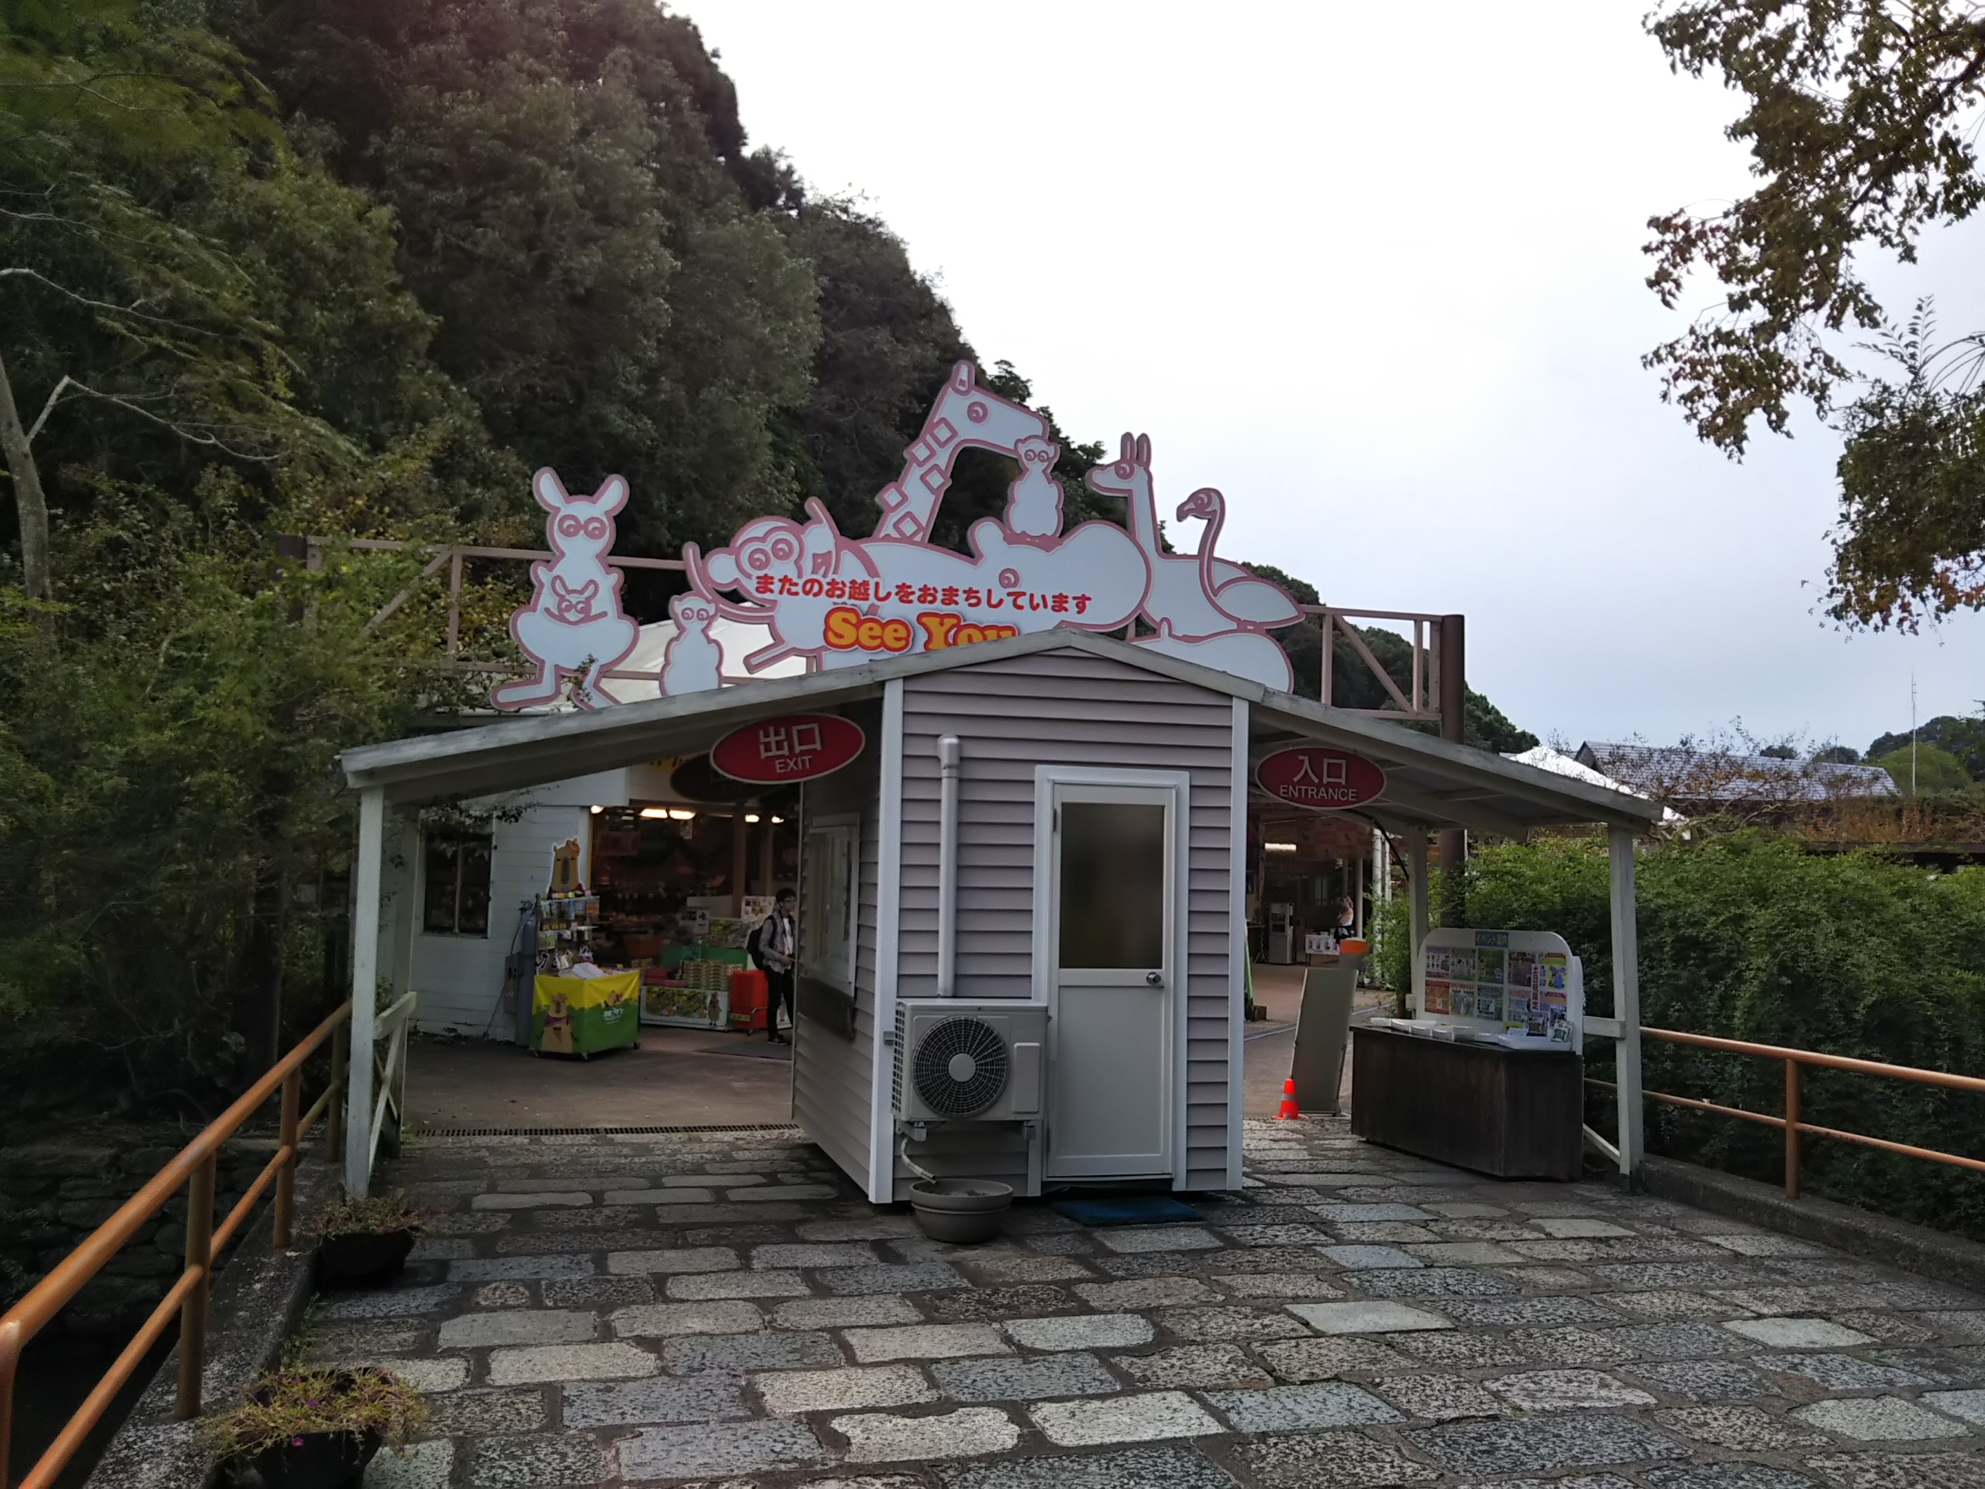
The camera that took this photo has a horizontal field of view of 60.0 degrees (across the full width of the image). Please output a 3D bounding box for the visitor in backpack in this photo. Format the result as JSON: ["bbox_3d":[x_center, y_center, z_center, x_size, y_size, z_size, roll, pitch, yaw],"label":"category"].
[{"bbox_3d":[-2.125,2.183,16.900,0.480,1.539,0.460,-1,-5,33],"label":"visitor in backpack"}]

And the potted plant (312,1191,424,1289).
[{"bbox_3d":[-2.450,1.926,6.754,0.430,0.310,0.460,2,-4,-15],"label":"potted plant"}]

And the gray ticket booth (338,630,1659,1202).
[{"bbox_3d":[0.025,0.910,9.584,6.732,2.815,2.754,2,-4,-15],"label":"gray ticket booth"}]

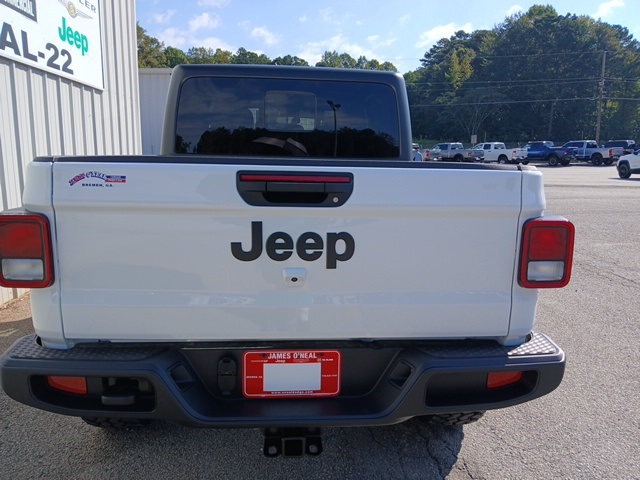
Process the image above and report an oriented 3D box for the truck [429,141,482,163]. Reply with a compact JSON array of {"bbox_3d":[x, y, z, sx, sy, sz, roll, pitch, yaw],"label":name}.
[{"bbox_3d":[11.750,-7.750,43.300,2.000,1.930,5.800,-5,13,-28],"label":"truck"}]

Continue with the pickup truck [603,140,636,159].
[{"bbox_3d":[26.200,-7.650,41.700,2.050,1.980,5.900,-5,13,-28],"label":"pickup truck"}]

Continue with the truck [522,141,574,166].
[{"bbox_3d":[19.300,-7.550,41.900,2.030,1.970,5.850,-5,13,-30],"label":"truck"}]

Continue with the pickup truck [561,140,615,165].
[{"bbox_3d":[22.750,-7.600,41.700,2.050,2.020,6.000,-5,13,-27],"label":"pickup truck"}]

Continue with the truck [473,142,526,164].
[{"bbox_3d":[15.750,-7.900,43.800,2.020,1.930,5.800,-5,13,-29],"label":"truck"}]

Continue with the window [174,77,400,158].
[{"bbox_3d":[-0.205,-0.782,3.080,1.435,0.505,0.060,0,1,-4],"label":"window"}]

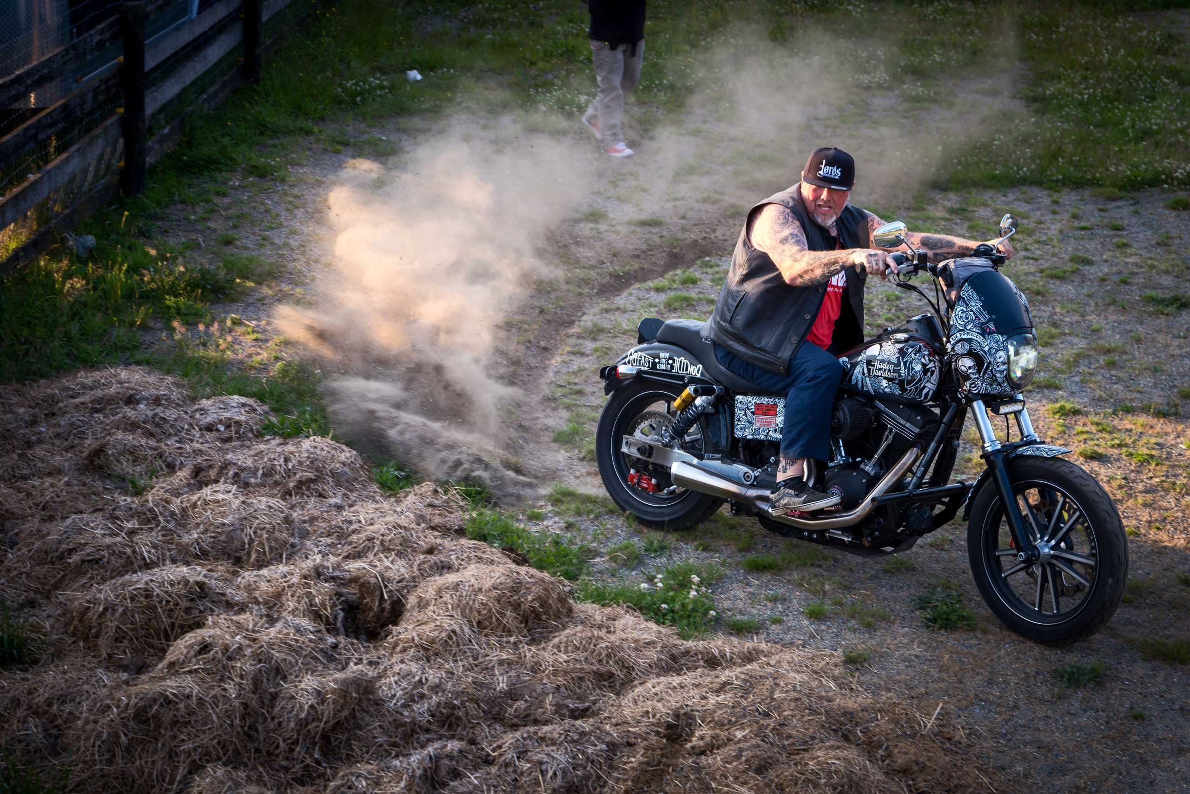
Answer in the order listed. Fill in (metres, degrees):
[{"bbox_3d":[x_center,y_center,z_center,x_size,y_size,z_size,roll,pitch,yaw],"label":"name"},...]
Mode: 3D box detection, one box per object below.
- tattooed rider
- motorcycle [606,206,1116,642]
[{"bbox_3d":[0.893,-0.255,8.155,1.030,1.360,0.880,16,19,37],"label":"tattooed rider"},{"bbox_3d":[0.984,-0.004,8.156,2.290,1.430,0.900,15,16,33],"label":"motorcycle"}]

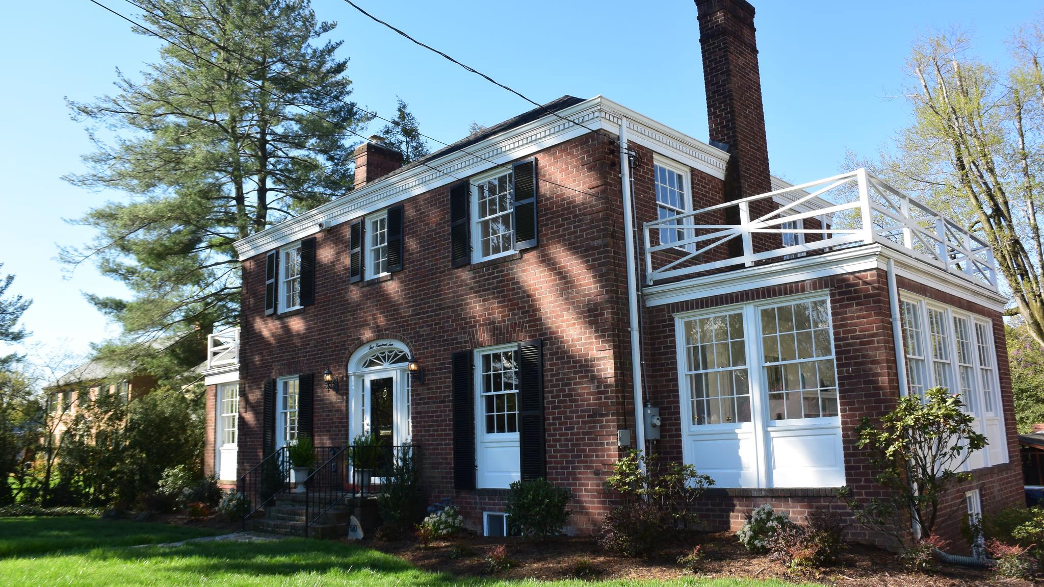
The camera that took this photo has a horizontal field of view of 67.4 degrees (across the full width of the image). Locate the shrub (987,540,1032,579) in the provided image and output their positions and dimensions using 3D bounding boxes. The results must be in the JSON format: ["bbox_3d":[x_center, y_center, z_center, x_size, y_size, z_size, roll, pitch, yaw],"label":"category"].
[{"bbox_3d":[5.011,2.727,8.050,0.460,0.400,0.450,-11,-14,43],"label":"shrub"}]

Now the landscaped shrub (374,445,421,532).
[{"bbox_3d":[-1.891,2.986,11.985,0.715,1.281,0.644,0,-11,-9],"label":"landscaped shrub"}]

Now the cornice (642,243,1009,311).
[{"bbox_3d":[4.990,0.102,12.207,3.400,0.290,5.920,-11,-14,43],"label":"cornice"}]

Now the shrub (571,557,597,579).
[{"bbox_3d":[0.647,2.844,8.109,0.269,0.217,0.243,-2,-10,4],"label":"shrub"}]

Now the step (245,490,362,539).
[{"bbox_3d":[-3.631,3.792,13.576,2.250,0.590,1.650,-11,-14,43],"label":"step"}]

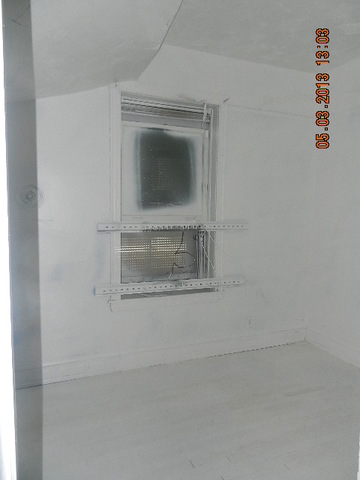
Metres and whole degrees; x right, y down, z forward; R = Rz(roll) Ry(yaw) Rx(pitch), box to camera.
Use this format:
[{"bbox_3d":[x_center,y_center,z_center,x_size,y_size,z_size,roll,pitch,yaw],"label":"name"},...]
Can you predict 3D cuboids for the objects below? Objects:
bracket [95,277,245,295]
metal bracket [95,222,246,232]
[{"bbox_3d":[-0.044,0.385,3.011,1.365,0.052,0.048,-2,4,-22],"label":"bracket"},{"bbox_3d":[-0.018,-0.112,2.990,1.365,0.052,0.048,-2,4,-22],"label":"metal bracket"}]

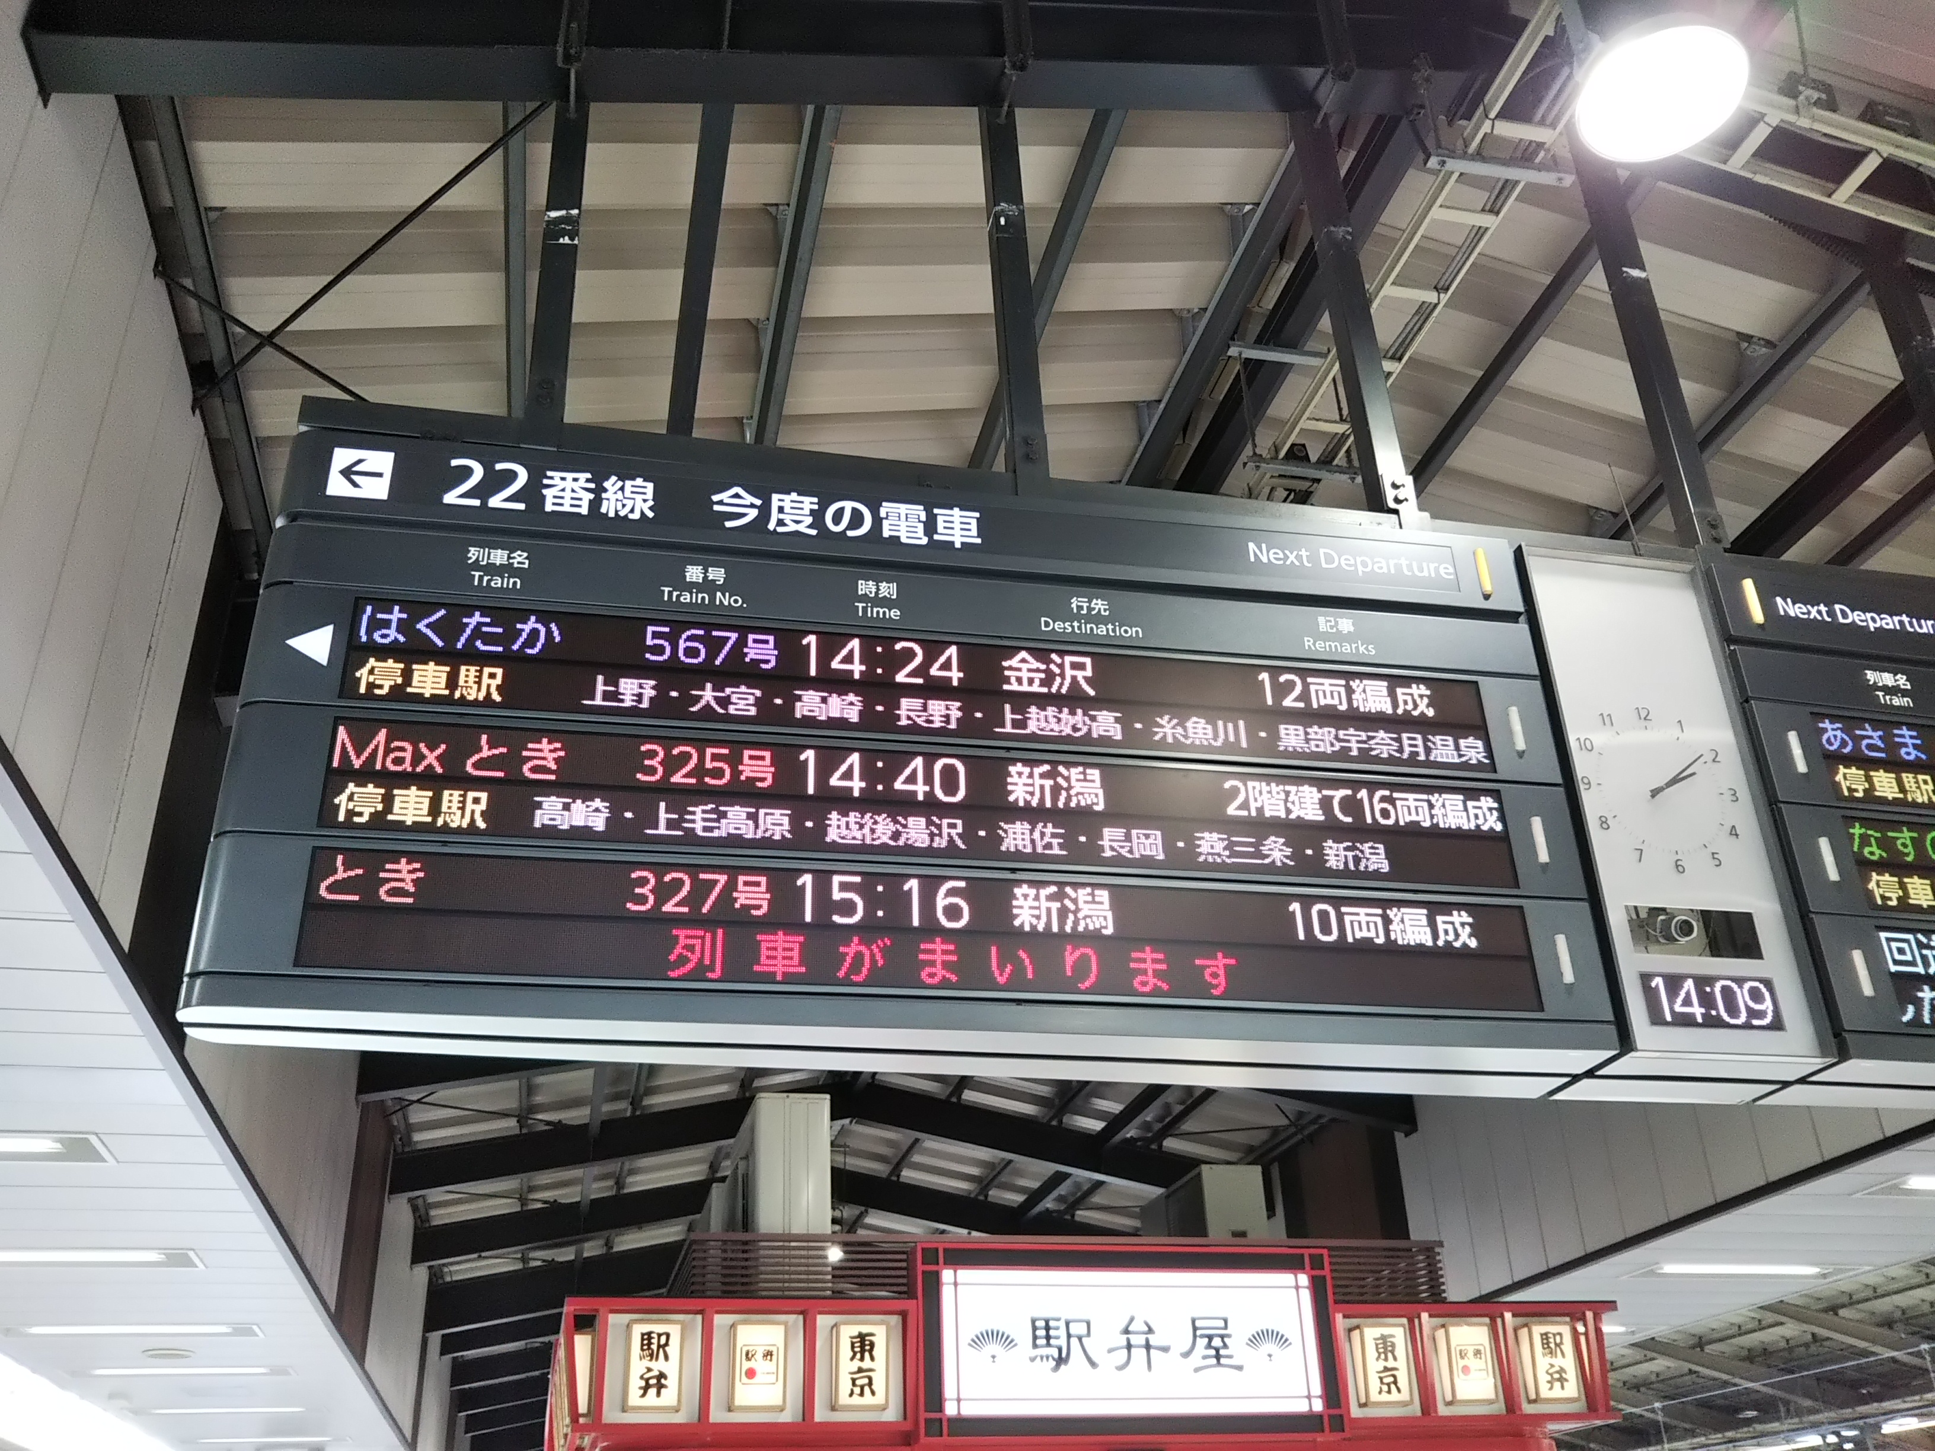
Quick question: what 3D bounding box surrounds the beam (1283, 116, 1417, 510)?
[{"bbox_3d":[0.974,-1.063,4.306,0.075,1.351,0.080,4,-29,-13],"label":"beam"}]

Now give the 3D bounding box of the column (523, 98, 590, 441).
[{"bbox_3d":[-0.922,-1.030,3.793,0.075,0.999,0.080,4,-29,-13],"label":"column"}]

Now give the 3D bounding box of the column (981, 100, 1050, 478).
[{"bbox_3d":[0.107,-1.049,4.072,0.075,1.199,0.080,4,-29,-13],"label":"column"}]

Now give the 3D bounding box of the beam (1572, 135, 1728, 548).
[{"bbox_3d":[1.789,-1.030,4.500,0.075,1.372,0.080,4,-29,-13],"label":"beam"}]

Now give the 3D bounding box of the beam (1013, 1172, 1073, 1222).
[{"bbox_3d":[0.857,4.232,15.508,0.110,0.160,2.600,4,-29,-13],"label":"beam"}]

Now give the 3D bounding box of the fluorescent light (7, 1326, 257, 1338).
[{"bbox_3d":[-4.997,3.604,10.040,1.360,0.080,0.250,4,-29,-13],"label":"fluorescent light"}]

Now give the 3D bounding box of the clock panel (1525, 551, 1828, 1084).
[{"bbox_3d":[1.509,0.209,3.768,0.458,1.211,0.260,4,-29,-13],"label":"clock panel"}]

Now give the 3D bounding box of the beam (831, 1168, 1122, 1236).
[{"bbox_3d":[0.165,4.839,16.531,3.505,0.333,0.180,14,-31,-7],"label":"beam"}]

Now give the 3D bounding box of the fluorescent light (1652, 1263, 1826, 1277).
[{"bbox_3d":[4.904,3.446,10.668,1.220,0.080,0.160,4,-29,-13],"label":"fluorescent light"}]

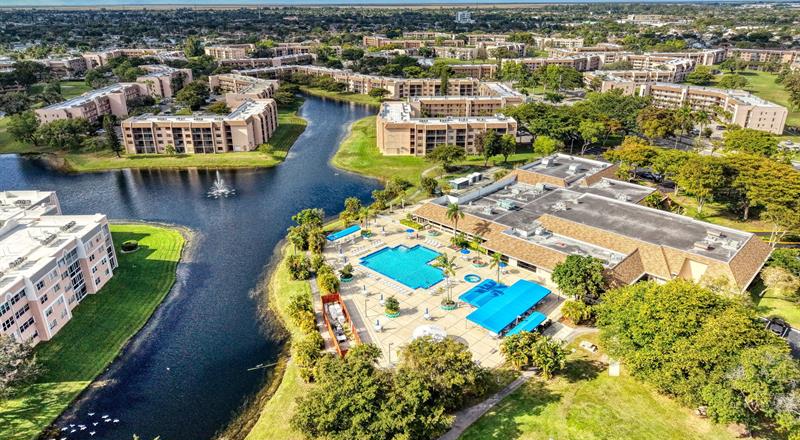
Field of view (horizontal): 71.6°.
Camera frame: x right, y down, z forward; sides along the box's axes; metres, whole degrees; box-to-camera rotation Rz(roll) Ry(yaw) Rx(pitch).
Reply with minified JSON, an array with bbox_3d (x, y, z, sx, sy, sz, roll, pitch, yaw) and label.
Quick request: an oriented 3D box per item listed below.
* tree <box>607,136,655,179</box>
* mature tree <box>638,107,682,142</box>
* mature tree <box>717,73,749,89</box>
[{"bbox_3d":[72.906,-19.238,174.690,15.746,12.906,15.274,9,23,22],"label":"tree"},{"bbox_3d":[109.519,-40.471,234.900,17.730,13.850,17.200,0,22,0],"label":"mature tree"},{"bbox_3d":[220.066,-91.211,366.970,17.830,10.250,17.290,0,22,0],"label":"mature tree"}]

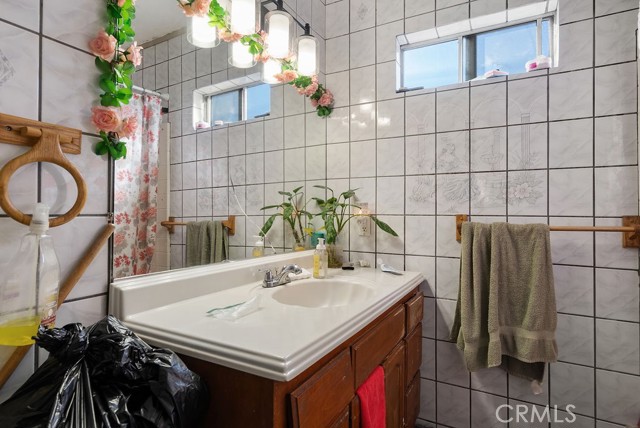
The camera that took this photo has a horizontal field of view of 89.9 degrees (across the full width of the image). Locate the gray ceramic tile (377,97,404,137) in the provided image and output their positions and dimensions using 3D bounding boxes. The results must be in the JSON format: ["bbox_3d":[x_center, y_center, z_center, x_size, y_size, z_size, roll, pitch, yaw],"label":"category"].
[{"bbox_3d":[0.374,-0.501,1.695,0.150,0.201,0.010,0,-1,27],"label":"gray ceramic tile"}]

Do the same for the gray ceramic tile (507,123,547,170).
[{"bbox_3d":[0.933,-0.301,1.440,0.152,0.204,0.010,0,0,29],"label":"gray ceramic tile"}]

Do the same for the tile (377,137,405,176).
[{"bbox_3d":[0.386,-0.302,1.740,0.152,0.204,0.010,0,0,29],"label":"tile"}]

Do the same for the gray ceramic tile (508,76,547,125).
[{"bbox_3d":[0.933,-0.510,1.440,0.152,0.204,0.010,0,0,29],"label":"gray ceramic tile"}]

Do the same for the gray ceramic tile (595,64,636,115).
[{"bbox_3d":[1.210,-0.508,1.313,0.130,0.204,0.010,0,-1,27],"label":"gray ceramic tile"}]

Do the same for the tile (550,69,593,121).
[{"bbox_3d":[1.079,-0.509,1.379,0.152,0.204,0.010,0,-1,27],"label":"tile"}]

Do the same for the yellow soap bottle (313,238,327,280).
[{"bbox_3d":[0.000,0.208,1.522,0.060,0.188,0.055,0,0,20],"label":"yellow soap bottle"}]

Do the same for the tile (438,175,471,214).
[{"bbox_3d":[0.659,-0.094,1.585,0.152,0.204,0.010,0,-1,27],"label":"tile"}]

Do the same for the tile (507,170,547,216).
[{"bbox_3d":[0.937,-0.093,1.445,0.152,0.204,0.010,0,-1,27],"label":"tile"}]

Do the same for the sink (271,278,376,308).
[{"bbox_3d":[0.012,0.348,1.163,0.345,0.140,0.430,0,-1,27],"label":"sink"}]

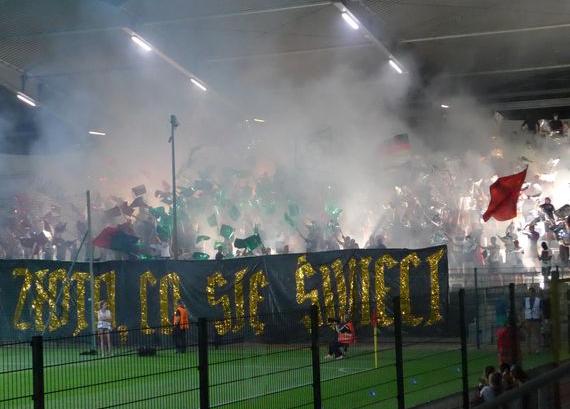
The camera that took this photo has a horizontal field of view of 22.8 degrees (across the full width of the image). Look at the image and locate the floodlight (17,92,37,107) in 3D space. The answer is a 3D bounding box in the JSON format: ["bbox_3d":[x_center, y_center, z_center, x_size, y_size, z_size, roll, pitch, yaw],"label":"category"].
[{"bbox_3d":[-13.028,-5.246,71.270,0.200,0.150,1.500,-3,-17,26],"label":"floodlight"}]

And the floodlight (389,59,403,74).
[{"bbox_3d":[4.883,-6.094,62.548,0.200,0.150,1.500,-3,-17,26],"label":"floodlight"}]

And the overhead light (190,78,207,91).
[{"bbox_3d":[-4.079,-5.663,66.909,0.200,0.150,1.500,-3,-17,26],"label":"overhead light"}]

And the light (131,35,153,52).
[{"bbox_3d":[-6.326,-7.085,62.446,0.200,0.150,1.500,-3,-17,26],"label":"light"}]

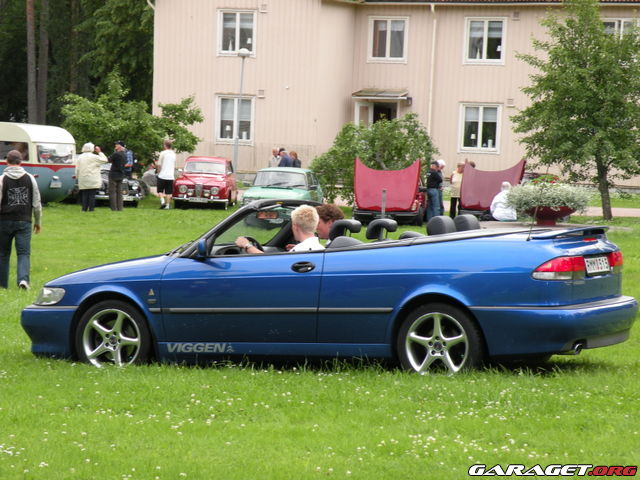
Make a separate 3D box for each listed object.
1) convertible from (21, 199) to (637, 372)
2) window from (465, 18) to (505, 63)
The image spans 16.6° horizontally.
[{"bbox_3d":[-0.013,0.352,16.470,4.630,1.370,1.740,1,1,26],"label":"convertible"},{"bbox_3d":[5.084,-6.151,68.000,1.330,1.450,0.150,3,3,21],"label":"window"}]

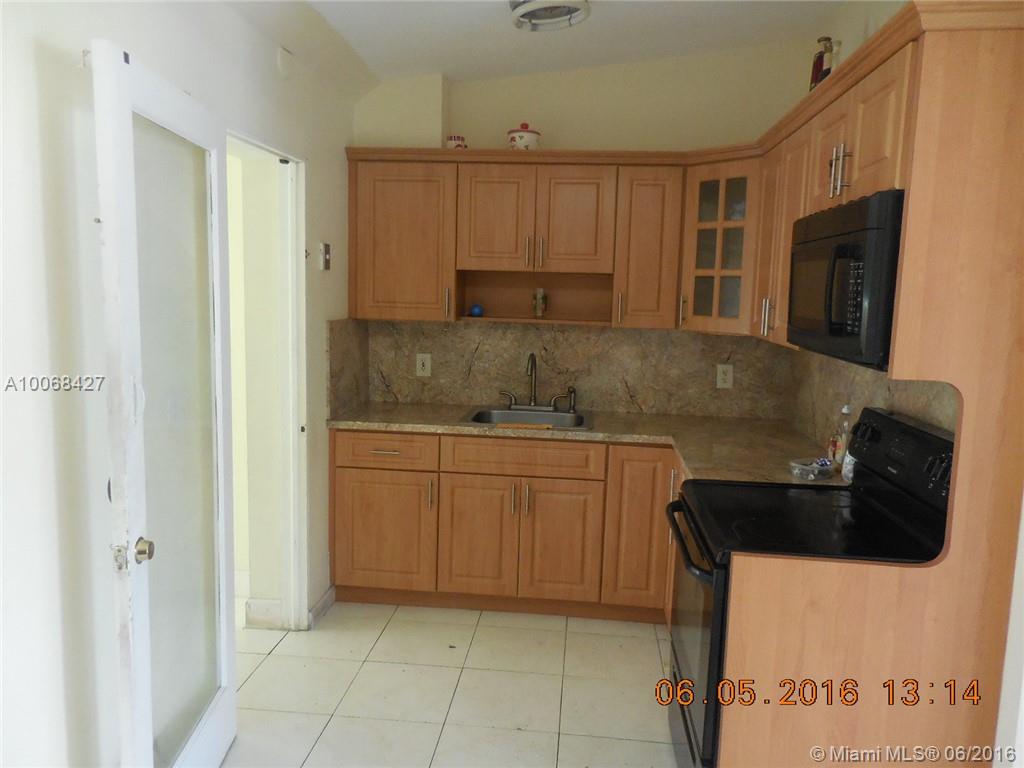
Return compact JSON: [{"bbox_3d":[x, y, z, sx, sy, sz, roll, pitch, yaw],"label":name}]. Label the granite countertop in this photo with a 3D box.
[{"bbox_3d":[0.242,0.243,3.288,2.225,0.035,1.340,2,8,6],"label":"granite countertop"}]

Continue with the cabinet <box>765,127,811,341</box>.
[{"bbox_3d":[1.172,-0.531,2.778,0.336,0.759,0.724,2,8,6],"label":"cabinet"}]

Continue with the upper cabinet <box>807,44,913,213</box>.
[{"bbox_3d":[1.092,-0.645,2.013,0.336,0.333,0.771,2,8,6],"label":"upper cabinet"}]

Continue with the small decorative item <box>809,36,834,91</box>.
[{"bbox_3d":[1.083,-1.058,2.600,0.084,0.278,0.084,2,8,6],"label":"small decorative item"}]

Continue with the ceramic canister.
[{"bbox_3d":[0.059,-1.176,3.615,0.165,0.192,0.160,2,8,6],"label":"ceramic canister"}]

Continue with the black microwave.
[{"bbox_3d":[1.056,-0.282,2.065,0.385,0.398,0.760,2,8,6],"label":"black microwave"}]

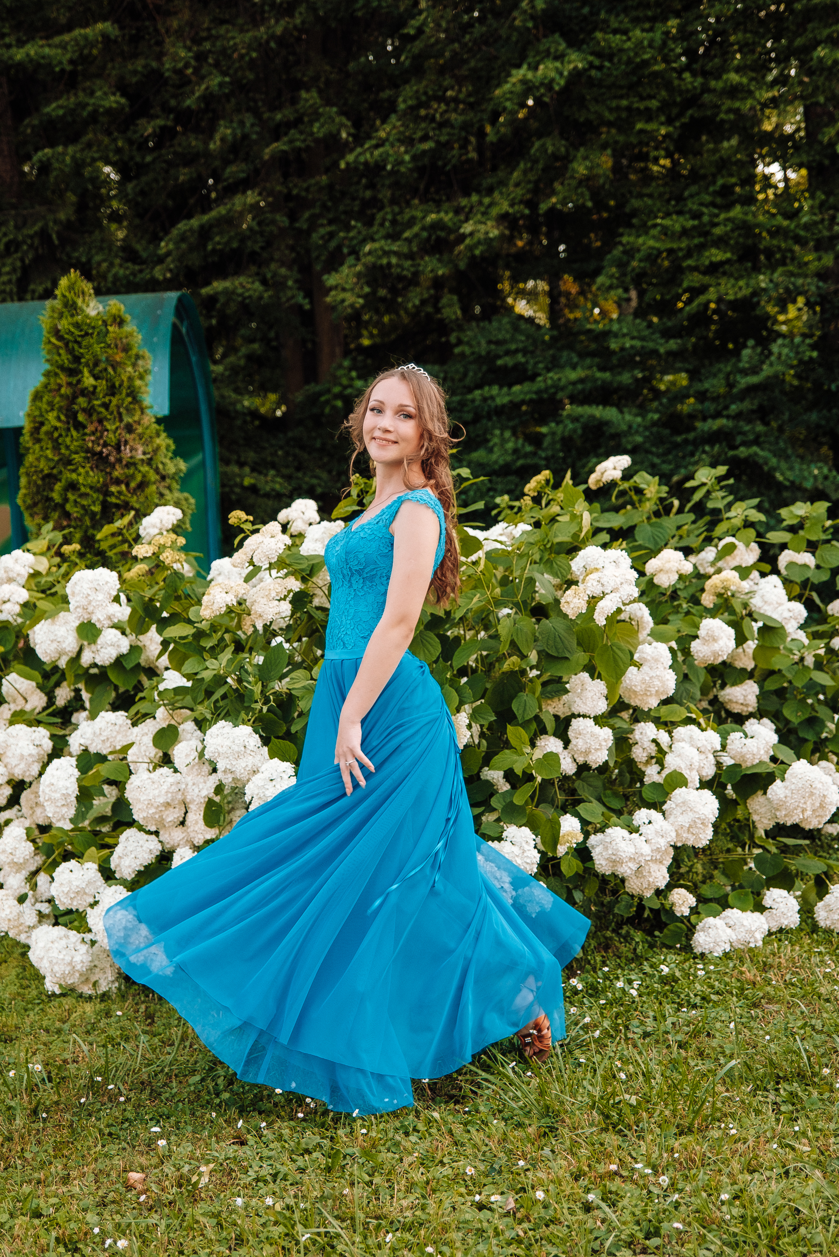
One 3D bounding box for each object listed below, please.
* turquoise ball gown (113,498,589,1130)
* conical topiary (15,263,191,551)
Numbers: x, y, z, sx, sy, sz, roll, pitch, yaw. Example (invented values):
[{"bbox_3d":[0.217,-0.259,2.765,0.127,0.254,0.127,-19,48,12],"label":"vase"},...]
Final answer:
[{"bbox_3d":[-0.191,0.377,4.168,1.080,1.382,0.830,-7,6,-30],"label":"turquoise ball gown"},{"bbox_3d":[-1.257,-0.266,7.096,0.780,2.346,0.780,-4,5,0],"label":"conical topiary"}]

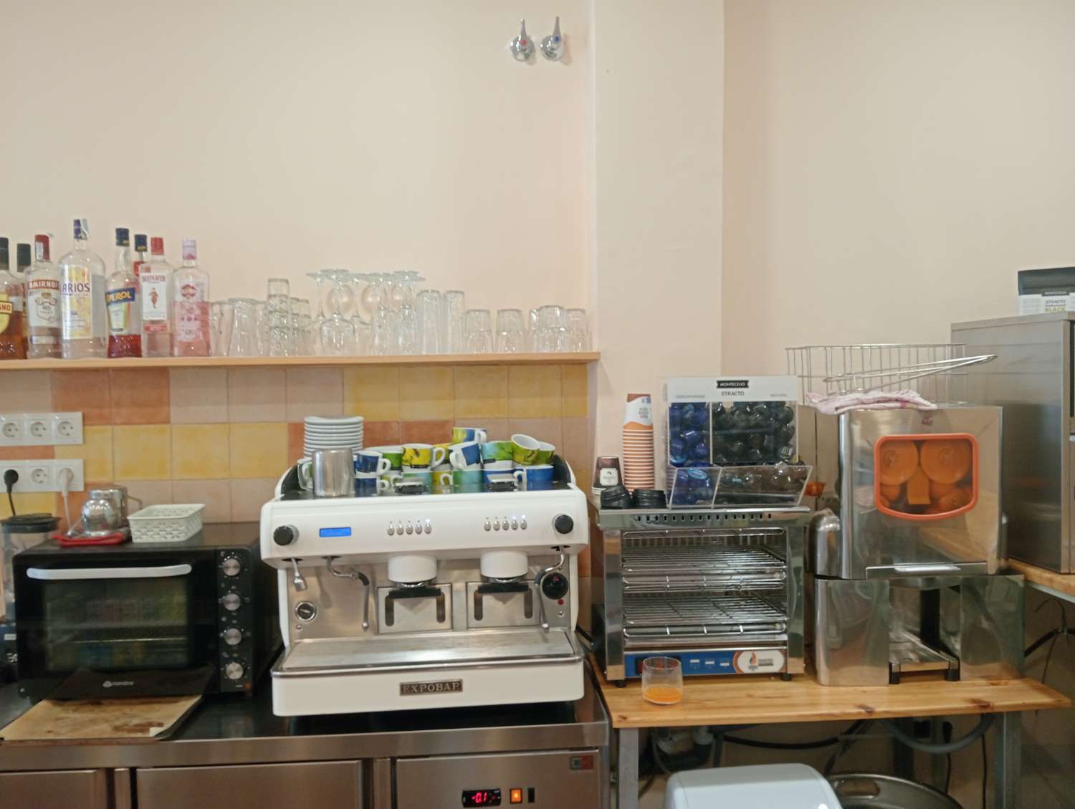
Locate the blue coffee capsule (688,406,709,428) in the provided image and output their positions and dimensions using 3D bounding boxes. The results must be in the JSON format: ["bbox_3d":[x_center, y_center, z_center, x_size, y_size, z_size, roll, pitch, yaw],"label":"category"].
[{"bbox_3d":[0.394,0.031,2.130,0.046,0.048,0.044,-1,4,-6],"label":"blue coffee capsule"}]

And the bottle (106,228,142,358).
[{"bbox_3d":[-1.012,-0.273,2.130,0.078,0.316,0.078,-1,2,2],"label":"bottle"}]

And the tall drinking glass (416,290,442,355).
[{"bbox_3d":[-0.284,-0.217,2.303,0.062,0.167,0.062,-1,4,-6],"label":"tall drinking glass"}]

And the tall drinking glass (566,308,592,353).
[{"bbox_3d":[0.110,-0.201,2.350,0.077,0.120,0.077,-1,2,-6],"label":"tall drinking glass"}]

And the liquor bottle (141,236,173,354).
[{"bbox_3d":[-0.964,-0.272,2.207,0.077,0.302,0.063,-1,4,-6],"label":"liquor bottle"}]

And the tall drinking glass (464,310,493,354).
[{"bbox_3d":[-0.155,-0.192,2.300,0.078,0.120,0.078,-1,2,-6],"label":"tall drinking glass"}]

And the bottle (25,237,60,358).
[{"bbox_3d":[-1.232,-0.269,2.174,0.085,0.304,0.085,-3,4,-27],"label":"bottle"}]

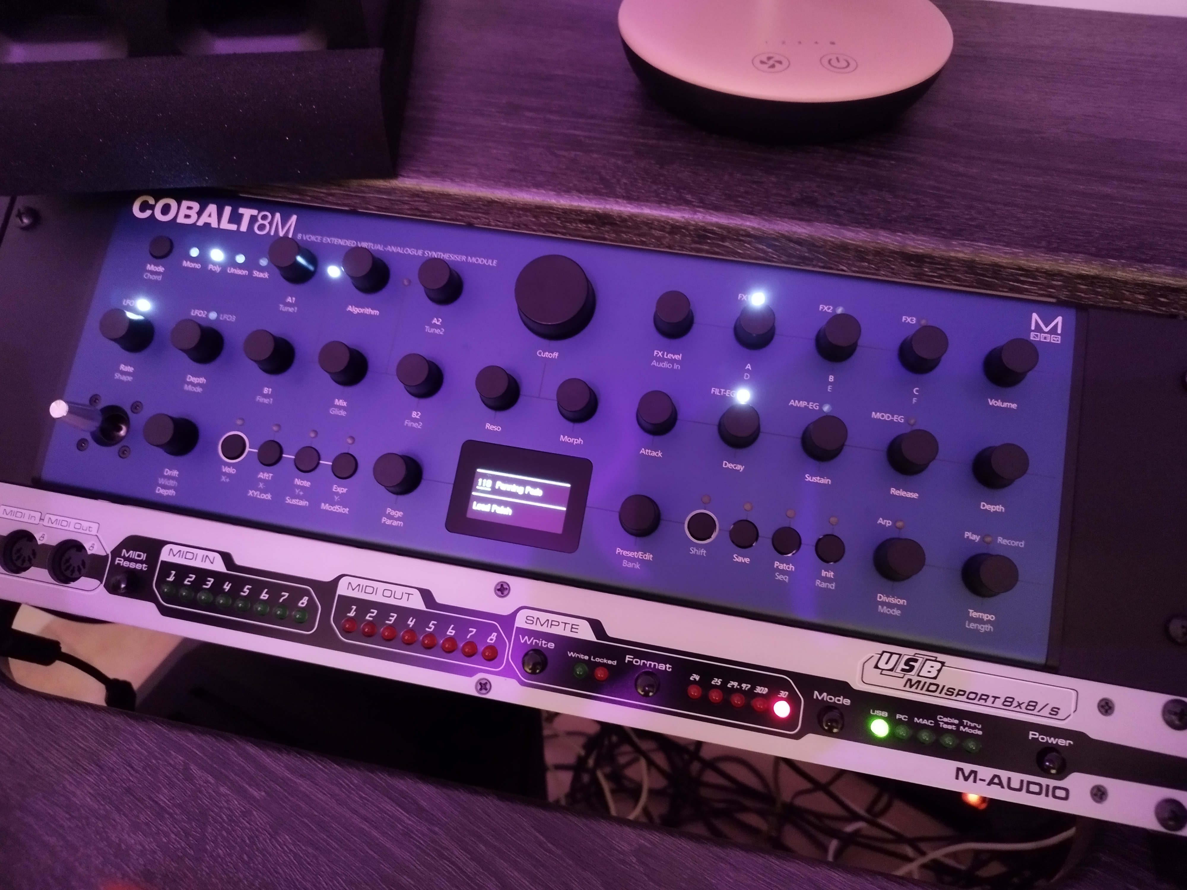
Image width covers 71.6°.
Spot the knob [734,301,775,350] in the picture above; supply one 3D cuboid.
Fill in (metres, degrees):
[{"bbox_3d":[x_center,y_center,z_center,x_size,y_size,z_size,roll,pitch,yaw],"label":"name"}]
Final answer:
[{"bbox_3d":[0.060,-0.044,0.304,0.015,0.014,0.015,-1,79,5],"label":"knob"}]

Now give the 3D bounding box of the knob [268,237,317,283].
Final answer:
[{"bbox_3d":[-0.120,-0.074,0.327,0.016,0.014,0.016,9,80,7],"label":"knob"}]

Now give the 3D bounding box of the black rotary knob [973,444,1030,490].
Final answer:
[{"bbox_3d":[0.143,0.007,0.287,0.015,0.014,0.015,9,80,7],"label":"black rotary knob"}]

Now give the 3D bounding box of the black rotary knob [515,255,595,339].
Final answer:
[{"bbox_3d":[-0.015,-0.057,0.315,0.031,0.014,0.031,9,80,7],"label":"black rotary knob"}]

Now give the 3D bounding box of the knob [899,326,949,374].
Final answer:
[{"bbox_3d":[0.120,-0.035,0.299,0.015,0.014,0.015,9,80,7],"label":"knob"}]

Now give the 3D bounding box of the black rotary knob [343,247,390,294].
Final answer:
[{"bbox_3d":[-0.090,-0.069,0.324,0.016,0.014,0.016,-1,79,5],"label":"black rotary knob"}]

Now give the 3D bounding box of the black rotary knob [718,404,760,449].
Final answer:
[{"bbox_3d":[0.054,-0.008,0.303,0.015,0.014,0.015,-1,79,4],"label":"black rotary knob"}]

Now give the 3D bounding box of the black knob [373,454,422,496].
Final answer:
[{"bbox_3d":[-0.073,0.010,0.305,0.015,0.014,0.015,9,80,7],"label":"black knob"}]

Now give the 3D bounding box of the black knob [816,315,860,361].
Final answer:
[{"bbox_3d":[0.092,-0.040,0.306,0.015,0.014,0.015,9,80,6],"label":"black knob"}]

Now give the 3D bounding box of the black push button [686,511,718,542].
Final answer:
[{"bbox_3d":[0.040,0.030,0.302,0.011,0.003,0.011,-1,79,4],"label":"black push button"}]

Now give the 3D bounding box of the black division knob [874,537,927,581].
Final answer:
[{"bbox_3d":[0.107,0.040,0.286,0.016,0.013,0.016,-1,79,4],"label":"black division knob"}]

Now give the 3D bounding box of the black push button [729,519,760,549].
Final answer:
[{"bbox_3d":[0.055,0.032,0.298,0.010,0.002,0.010,-1,79,5],"label":"black push button"}]

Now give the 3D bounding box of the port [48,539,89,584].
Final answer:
[{"bbox_3d":[-0.204,0.046,0.323,0.017,0.007,0.017,9,80,7],"label":"port"}]

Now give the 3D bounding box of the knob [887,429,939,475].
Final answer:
[{"bbox_3d":[0.113,0.002,0.290,0.015,0.014,0.015,9,80,7],"label":"knob"}]

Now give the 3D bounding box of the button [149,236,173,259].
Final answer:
[{"bbox_3d":[-0.178,-0.081,0.338,0.009,0.002,0.009,-1,79,5],"label":"button"}]

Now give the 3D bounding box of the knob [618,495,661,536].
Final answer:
[{"bbox_3d":[0.017,0.025,0.297,0.015,0.014,0.015,-1,79,5],"label":"knob"}]

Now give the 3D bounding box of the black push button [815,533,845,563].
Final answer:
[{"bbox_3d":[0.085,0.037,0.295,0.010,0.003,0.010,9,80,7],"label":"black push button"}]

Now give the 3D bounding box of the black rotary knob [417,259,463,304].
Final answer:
[{"bbox_3d":[-0.060,-0.064,0.320,0.016,0.014,0.016,-1,79,5],"label":"black rotary knob"}]

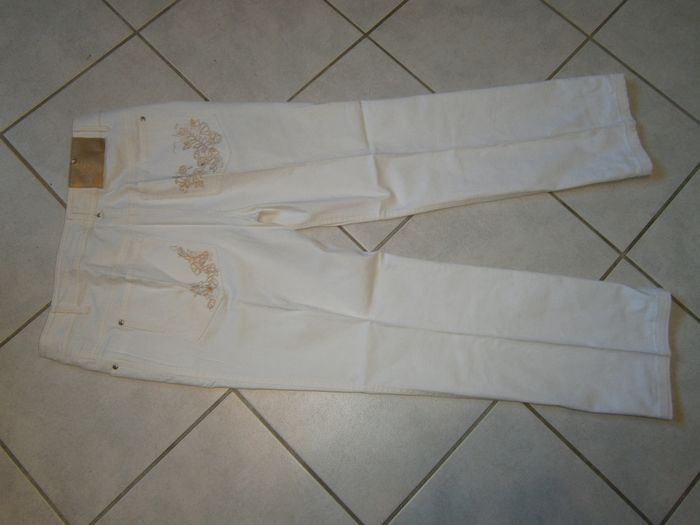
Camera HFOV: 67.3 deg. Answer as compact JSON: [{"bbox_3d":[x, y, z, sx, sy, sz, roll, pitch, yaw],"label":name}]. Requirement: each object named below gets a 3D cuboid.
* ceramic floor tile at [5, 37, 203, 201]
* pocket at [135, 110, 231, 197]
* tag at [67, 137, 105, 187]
[{"bbox_3d":[-0.401,-0.224,0.942,0.301,0.009,0.301,44,78,9],"label":"ceramic floor tile"},{"bbox_3d":[-0.290,-0.191,0.916,0.164,0.012,0.161,-2,75,-2],"label":"pocket"},{"bbox_3d":[-0.453,-0.172,0.908,0.058,0.005,0.094,-1,75,-2],"label":"tag"}]

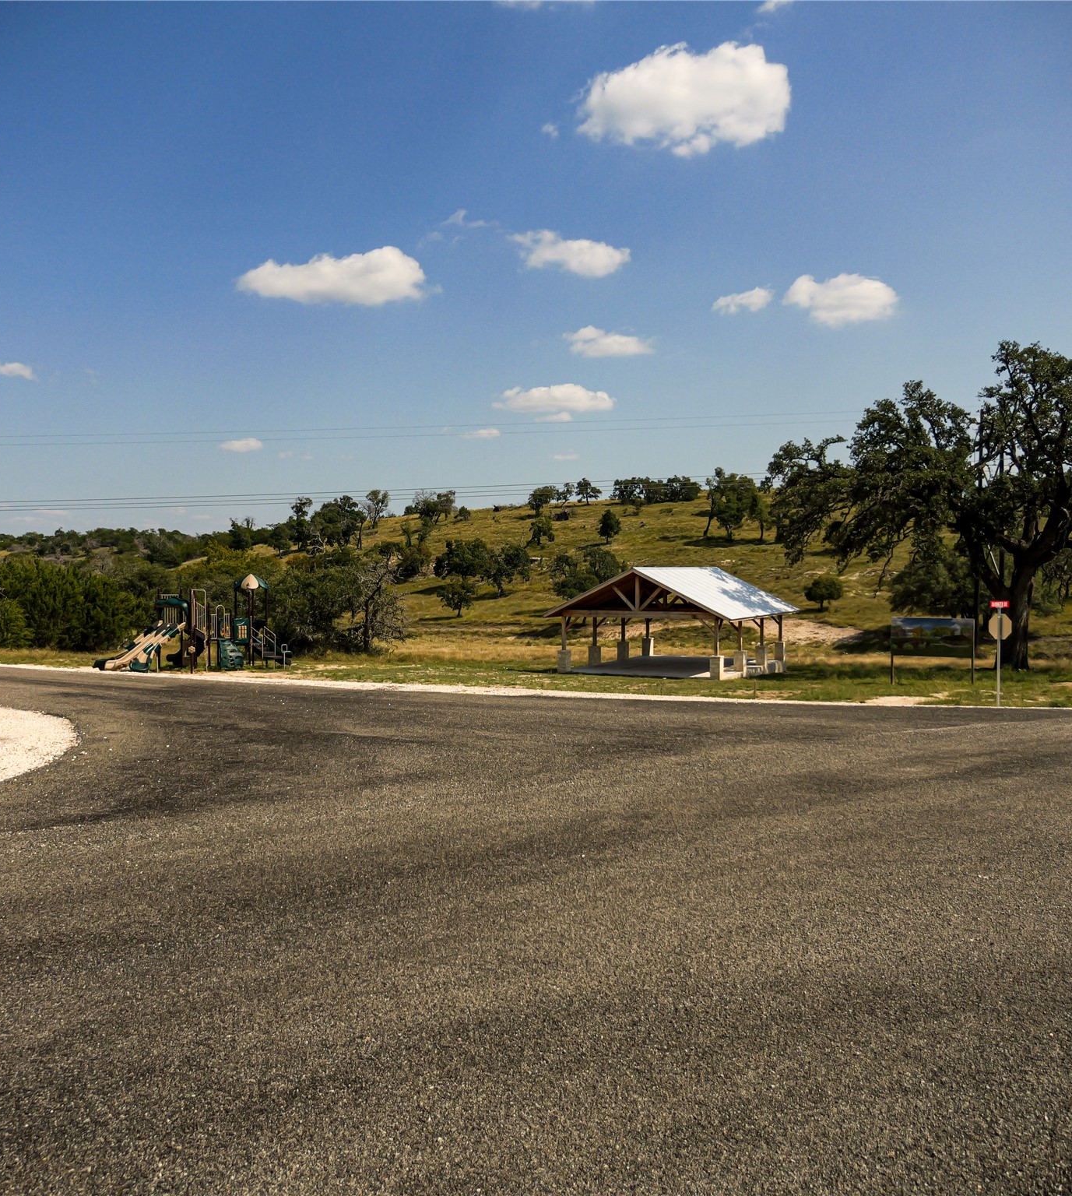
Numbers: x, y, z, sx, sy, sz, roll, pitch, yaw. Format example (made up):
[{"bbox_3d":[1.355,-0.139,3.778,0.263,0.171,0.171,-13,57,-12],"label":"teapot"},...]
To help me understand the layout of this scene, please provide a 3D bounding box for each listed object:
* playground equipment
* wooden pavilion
[{"bbox_3d":[-14.400,0.969,46.400,7.900,3.950,5.200,-1,2,-17],"label":"playground equipment"},{"bbox_3d":[6.893,0.916,52.914,8.730,4.750,11.460,1,2,28],"label":"wooden pavilion"}]

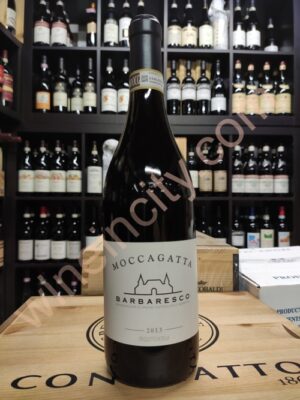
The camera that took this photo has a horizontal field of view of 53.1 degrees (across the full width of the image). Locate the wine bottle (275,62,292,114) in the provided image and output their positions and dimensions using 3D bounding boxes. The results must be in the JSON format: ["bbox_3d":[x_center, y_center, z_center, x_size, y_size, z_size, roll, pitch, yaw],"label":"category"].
[{"bbox_3d":[0.730,-0.612,1.652,0.081,0.312,0.081,0,0,-2],"label":"wine bottle"}]

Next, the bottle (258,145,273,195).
[{"bbox_3d":[0.640,-0.159,1.653,0.079,0.290,0.079,0,0,-2],"label":"bottle"}]

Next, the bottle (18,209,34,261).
[{"bbox_3d":[-0.656,0.186,1.602,0.080,0.293,0.080,0,0,-2],"label":"bottle"}]

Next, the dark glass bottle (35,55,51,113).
[{"bbox_3d":[-0.574,-0.617,1.619,0.079,0.318,0.079,0,2,-3],"label":"dark glass bottle"}]

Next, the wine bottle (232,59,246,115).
[{"bbox_3d":[0.488,-0.615,1.657,0.080,0.309,0.080,0,0,-2],"label":"wine bottle"}]

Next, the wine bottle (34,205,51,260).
[{"bbox_3d":[-0.572,0.178,1.605,0.080,0.303,0.080,0,0,-2],"label":"wine bottle"}]

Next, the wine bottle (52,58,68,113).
[{"bbox_3d":[-0.472,-0.603,1.599,0.075,0.299,0.075,0,0,-3],"label":"wine bottle"}]

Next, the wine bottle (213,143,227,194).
[{"bbox_3d":[0.395,-0.174,1.700,0.076,0.300,0.076,0,-1,-3],"label":"wine bottle"}]

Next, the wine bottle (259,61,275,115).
[{"bbox_3d":[0.648,-0.612,1.665,0.080,0.306,0.080,0,0,-2],"label":"wine bottle"}]

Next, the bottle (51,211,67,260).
[{"bbox_3d":[-0.494,0.182,1.629,0.080,0.294,0.080,0,0,-2],"label":"bottle"}]

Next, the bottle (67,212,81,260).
[{"bbox_3d":[-0.418,0.193,1.650,0.078,0.300,0.078,0,-1,-3],"label":"bottle"}]

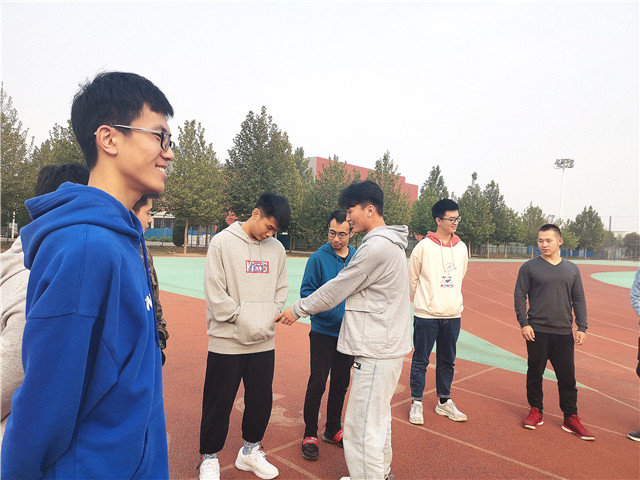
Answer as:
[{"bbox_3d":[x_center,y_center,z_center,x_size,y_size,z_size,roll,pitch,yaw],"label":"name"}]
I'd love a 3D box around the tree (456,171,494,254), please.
[{"bbox_3d":[15.696,-2.543,49.029,3.800,8.683,3.800,3,1,0],"label":"tree"}]

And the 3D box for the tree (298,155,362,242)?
[{"bbox_3d":[0.827,-2.585,35.534,4.200,7.473,4.200,3,1,0],"label":"tree"}]

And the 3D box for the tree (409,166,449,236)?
[{"bbox_3d":[10.161,-2.586,44.004,3.800,8.286,3.800,3,1,0],"label":"tree"}]

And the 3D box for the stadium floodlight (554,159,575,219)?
[{"bbox_3d":[52.860,-7.099,105.000,4.300,21.300,2.000,3,0,37],"label":"stadium floodlight"}]

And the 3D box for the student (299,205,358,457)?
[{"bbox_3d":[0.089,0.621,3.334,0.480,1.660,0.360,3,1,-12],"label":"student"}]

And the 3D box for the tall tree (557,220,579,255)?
[{"bbox_3d":[41.190,-0.166,80.000,4.300,6.700,4.300,3,0,27],"label":"tall tree"}]

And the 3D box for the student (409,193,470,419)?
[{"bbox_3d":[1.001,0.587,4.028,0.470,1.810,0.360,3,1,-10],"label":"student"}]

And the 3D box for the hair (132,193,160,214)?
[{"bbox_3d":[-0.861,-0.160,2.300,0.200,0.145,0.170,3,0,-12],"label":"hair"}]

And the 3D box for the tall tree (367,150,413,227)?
[{"bbox_3d":[5.582,-3.030,39.822,3.900,8.774,3.900,3,1,0],"label":"tall tree"}]

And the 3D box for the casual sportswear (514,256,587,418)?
[{"bbox_3d":[1.873,0.789,3.936,0.530,1.300,0.280,3,1,10],"label":"casual sportswear"}]

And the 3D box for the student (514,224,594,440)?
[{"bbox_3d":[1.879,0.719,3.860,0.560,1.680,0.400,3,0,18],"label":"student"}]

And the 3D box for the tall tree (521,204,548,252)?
[{"bbox_3d":[25.862,-1.154,58.336,3.100,6.790,3.100,3,1,0],"label":"tall tree"}]

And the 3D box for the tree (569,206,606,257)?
[{"bbox_3d":[46.744,-1.311,84.000,6.000,9.200,6.000,3,0,30],"label":"tree"}]

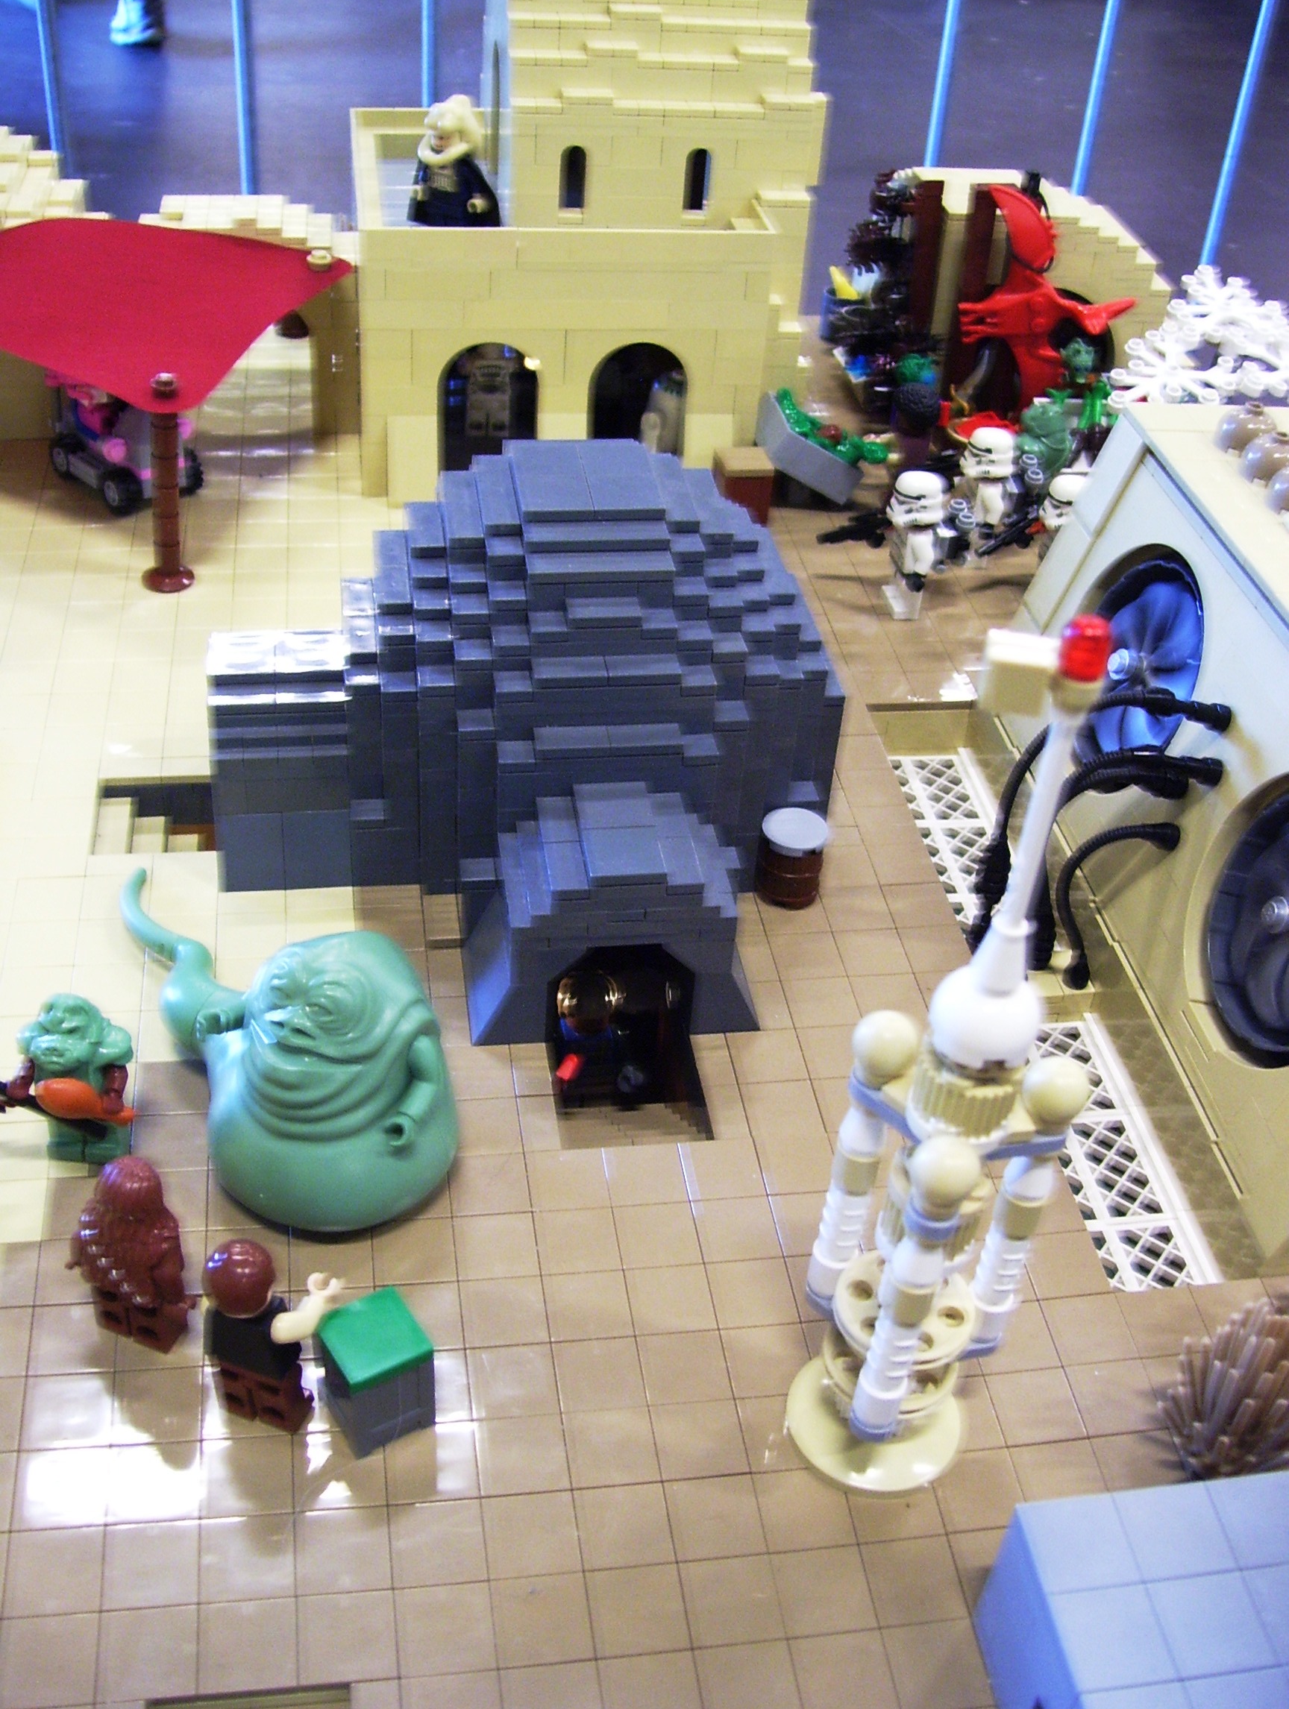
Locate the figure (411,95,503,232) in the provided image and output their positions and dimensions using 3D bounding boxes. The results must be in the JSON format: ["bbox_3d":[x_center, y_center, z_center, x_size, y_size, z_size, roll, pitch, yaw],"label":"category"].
[{"bbox_3d":[-0.059,-0.215,0.562,0.030,0.045,0.022,15,39,11],"label":"figure"}]

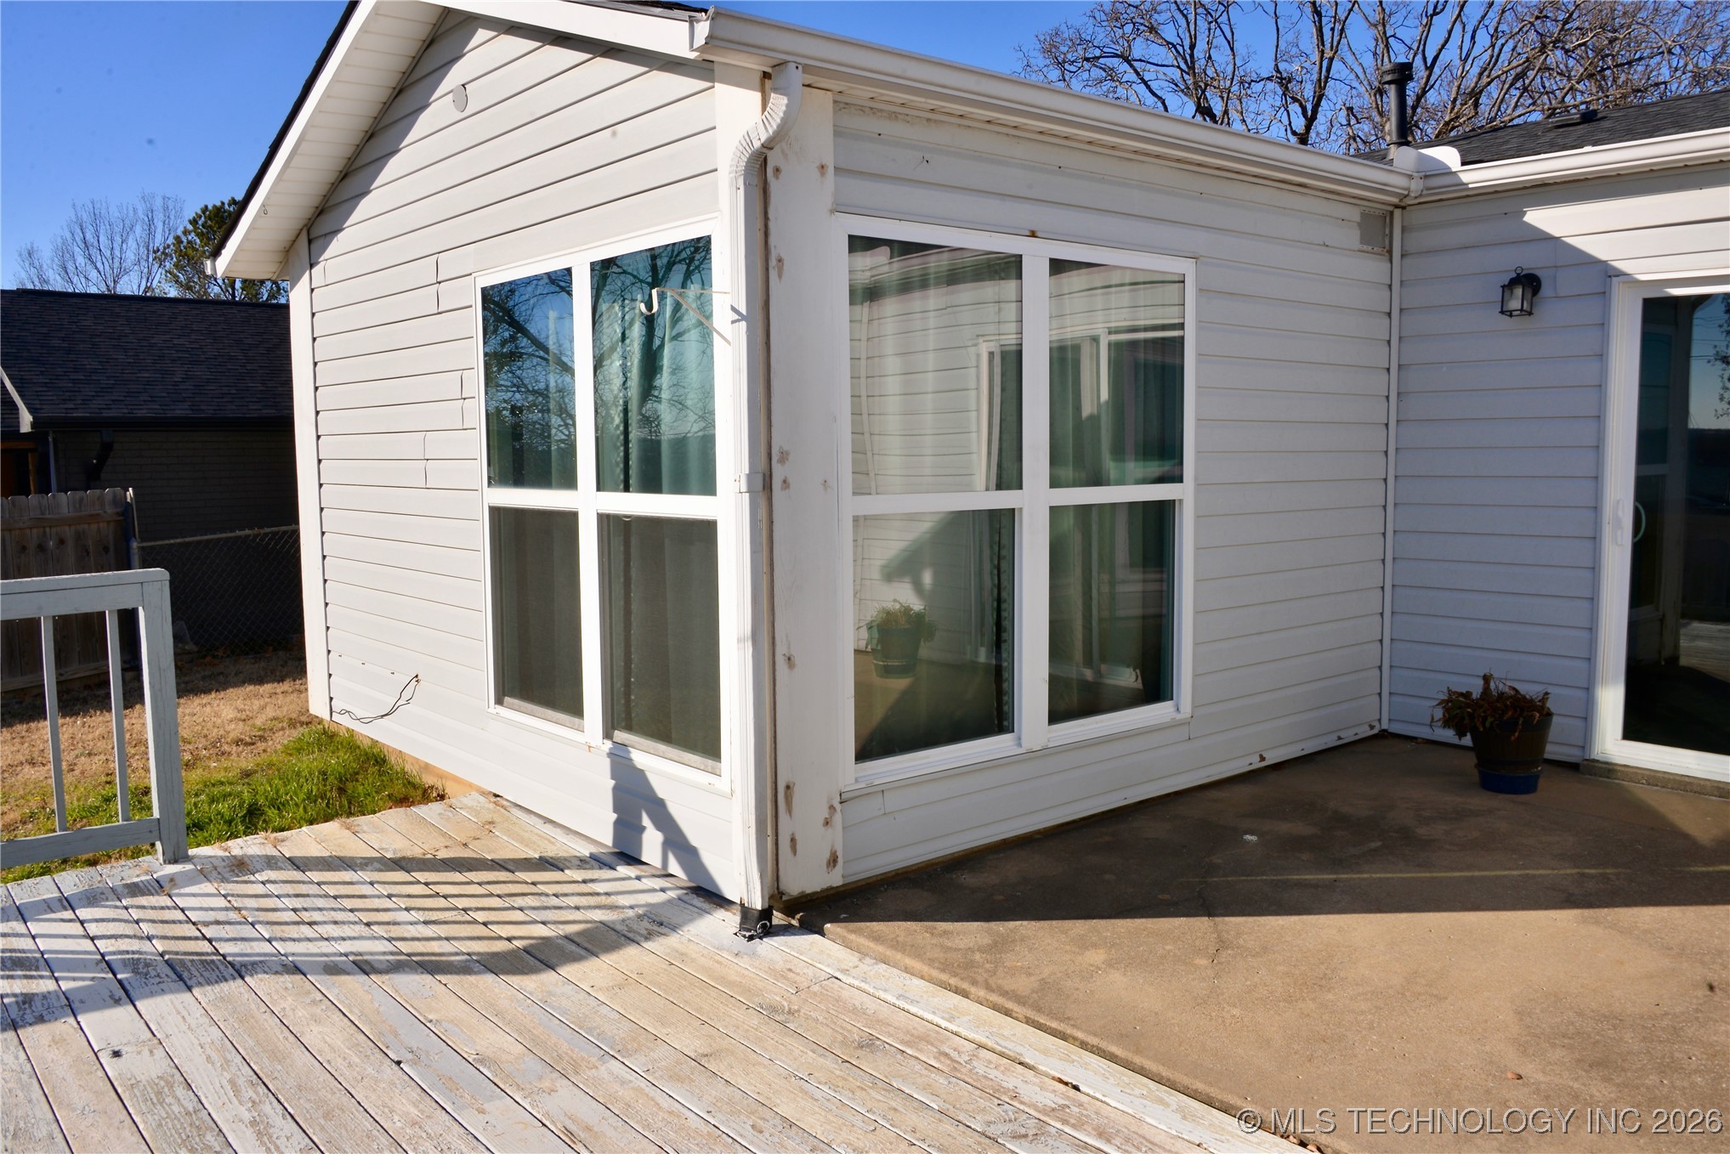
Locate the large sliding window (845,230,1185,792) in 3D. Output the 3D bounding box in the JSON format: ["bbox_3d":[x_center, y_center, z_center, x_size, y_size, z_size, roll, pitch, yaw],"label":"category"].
[{"bbox_3d":[0.597,-0.277,4.715,1.790,1.770,0.100,-5,7,-41],"label":"large sliding window"}]

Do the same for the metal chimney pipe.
[{"bbox_3d":[3.327,-2.928,8.424,0.190,0.570,0.190,2,6,21],"label":"metal chimney pipe"}]

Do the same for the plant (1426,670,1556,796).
[{"bbox_3d":[2.543,0.618,5.451,0.450,0.470,0.400,2,6,26],"label":"plant"}]

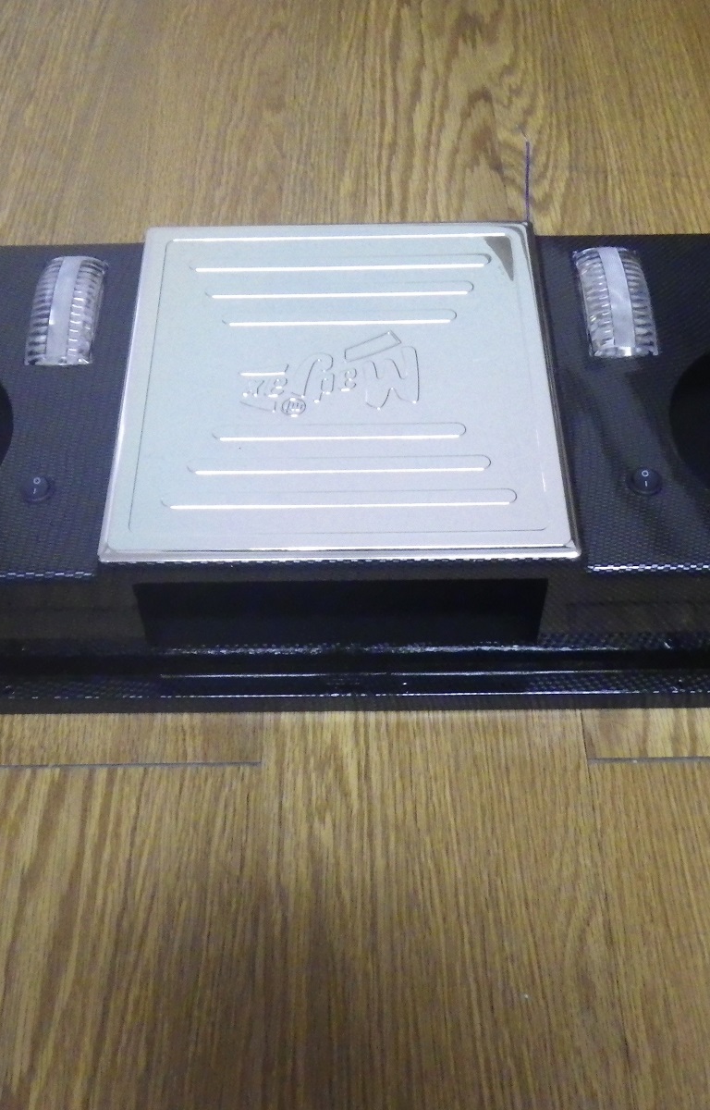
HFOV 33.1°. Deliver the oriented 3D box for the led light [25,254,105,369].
[{"bbox_3d":[-0.153,-0.131,0.629,0.035,0.014,0.075,0,54,0],"label":"led light"}]

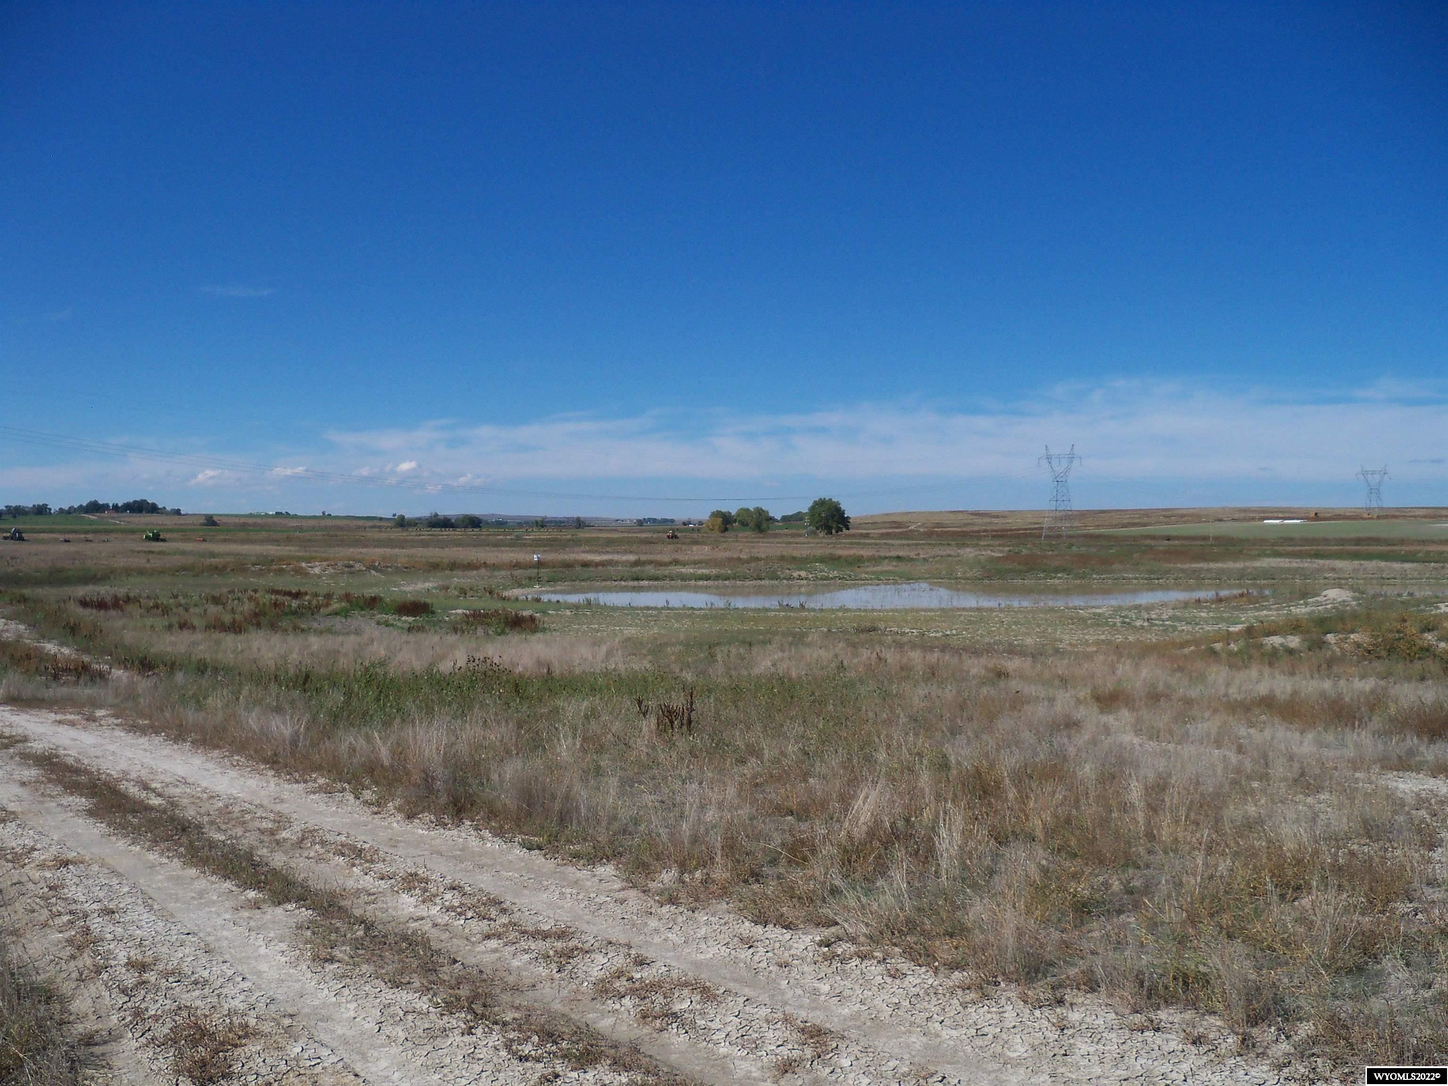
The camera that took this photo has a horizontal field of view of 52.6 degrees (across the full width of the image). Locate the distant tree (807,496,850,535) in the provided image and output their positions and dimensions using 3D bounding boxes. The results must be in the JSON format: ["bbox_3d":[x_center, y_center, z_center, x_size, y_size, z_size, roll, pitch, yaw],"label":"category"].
[{"bbox_3d":[44.074,-11.258,620.000,18.200,16.000,17.500,0,1,4],"label":"distant tree"}]

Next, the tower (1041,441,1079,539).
[{"bbox_3d":[113.595,-17.211,495.000,16.000,32.200,8.000,1,1,41],"label":"tower"}]

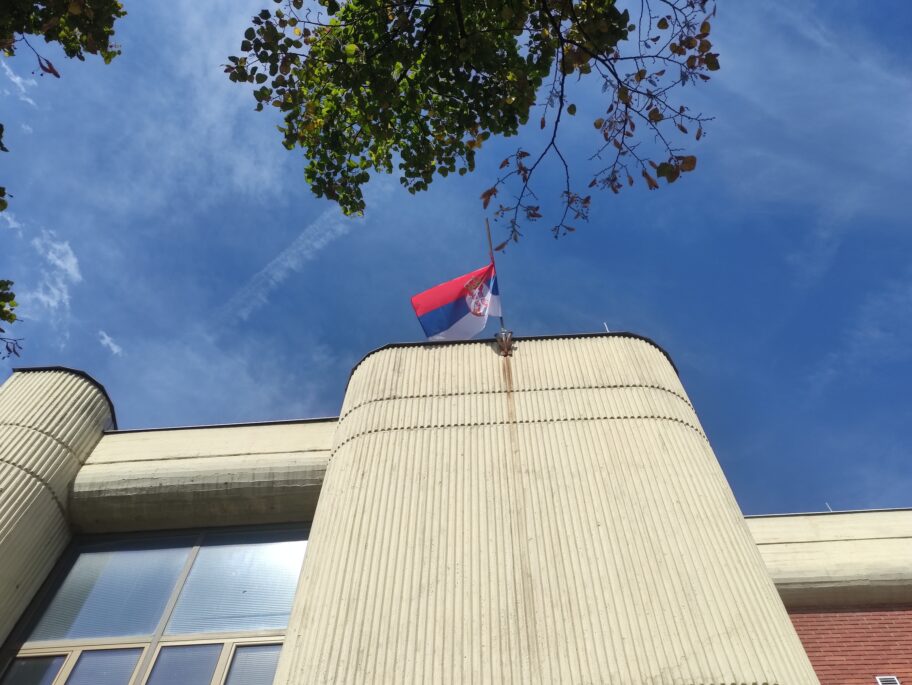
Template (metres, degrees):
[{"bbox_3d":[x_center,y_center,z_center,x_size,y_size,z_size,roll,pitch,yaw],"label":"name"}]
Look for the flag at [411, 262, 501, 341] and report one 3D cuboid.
[{"bbox_3d":[0.122,-0.538,10.367,1.450,1.050,0.380,-23,-17,4],"label":"flag"}]

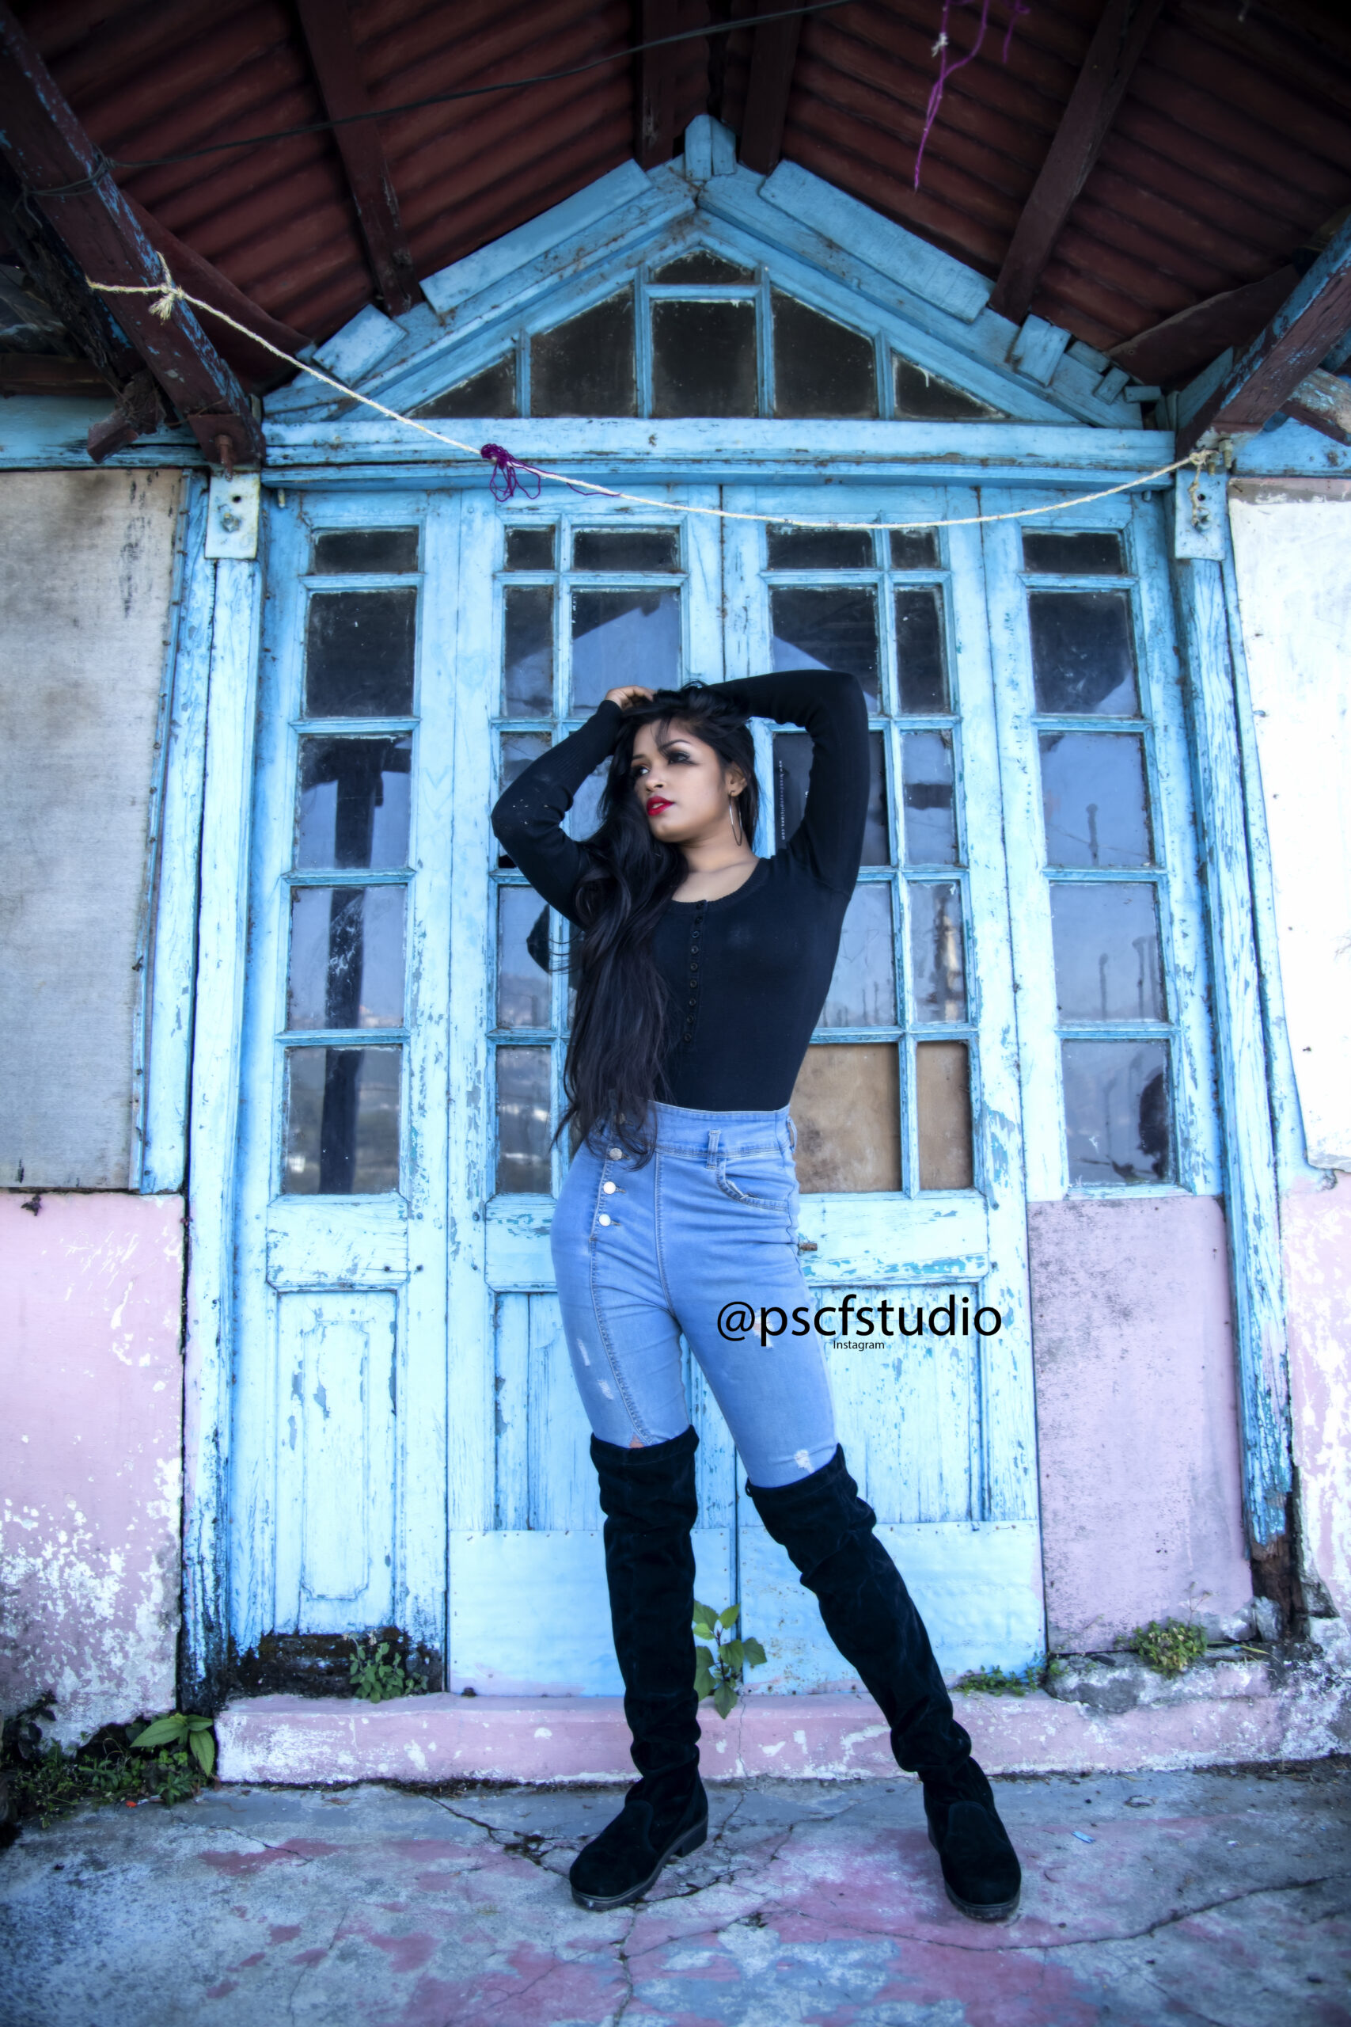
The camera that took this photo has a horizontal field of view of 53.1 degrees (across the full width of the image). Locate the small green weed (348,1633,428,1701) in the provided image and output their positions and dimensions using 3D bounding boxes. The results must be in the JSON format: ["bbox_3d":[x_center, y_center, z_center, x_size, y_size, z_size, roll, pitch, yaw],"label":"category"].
[{"bbox_3d":[-0.452,1.030,2.126,0.122,0.087,0.080,-1,-10,-1],"label":"small green weed"}]

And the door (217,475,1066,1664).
[{"bbox_3d":[-0.067,0.053,2.340,1.296,2.071,0.080,0,-9,-1],"label":"door"}]

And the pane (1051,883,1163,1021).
[{"bbox_3d":[0.771,-0.109,2.405,0.194,0.252,0.020,-1,-10,-1],"label":"pane"}]

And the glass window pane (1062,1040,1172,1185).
[{"bbox_3d":[0.775,0.172,2.357,0.187,0.253,0.020,-1,-10,-1],"label":"glass window pane"}]

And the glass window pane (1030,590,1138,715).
[{"bbox_3d":[0.757,-0.668,2.502,0.189,0.244,0.020,-1,-10,-1],"label":"glass window pane"}]

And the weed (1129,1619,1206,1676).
[{"bbox_3d":[0.783,1.004,2.142,0.120,0.074,0.090,-1,-10,-1],"label":"weed"}]

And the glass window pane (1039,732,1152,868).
[{"bbox_3d":[0.764,-0.387,2.453,0.192,0.256,0.020,-1,-10,-1],"label":"glass window pane"}]

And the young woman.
[{"bbox_3d":[0.105,0.292,1.863,0.639,1.636,0.377,-4,-10,18],"label":"young woman"}]

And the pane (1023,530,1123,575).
[{"bbox_3d":[0.750,-0.864,2.535,0.187,0.084,0.020,-1,-10,-1],"label":"pane"}]

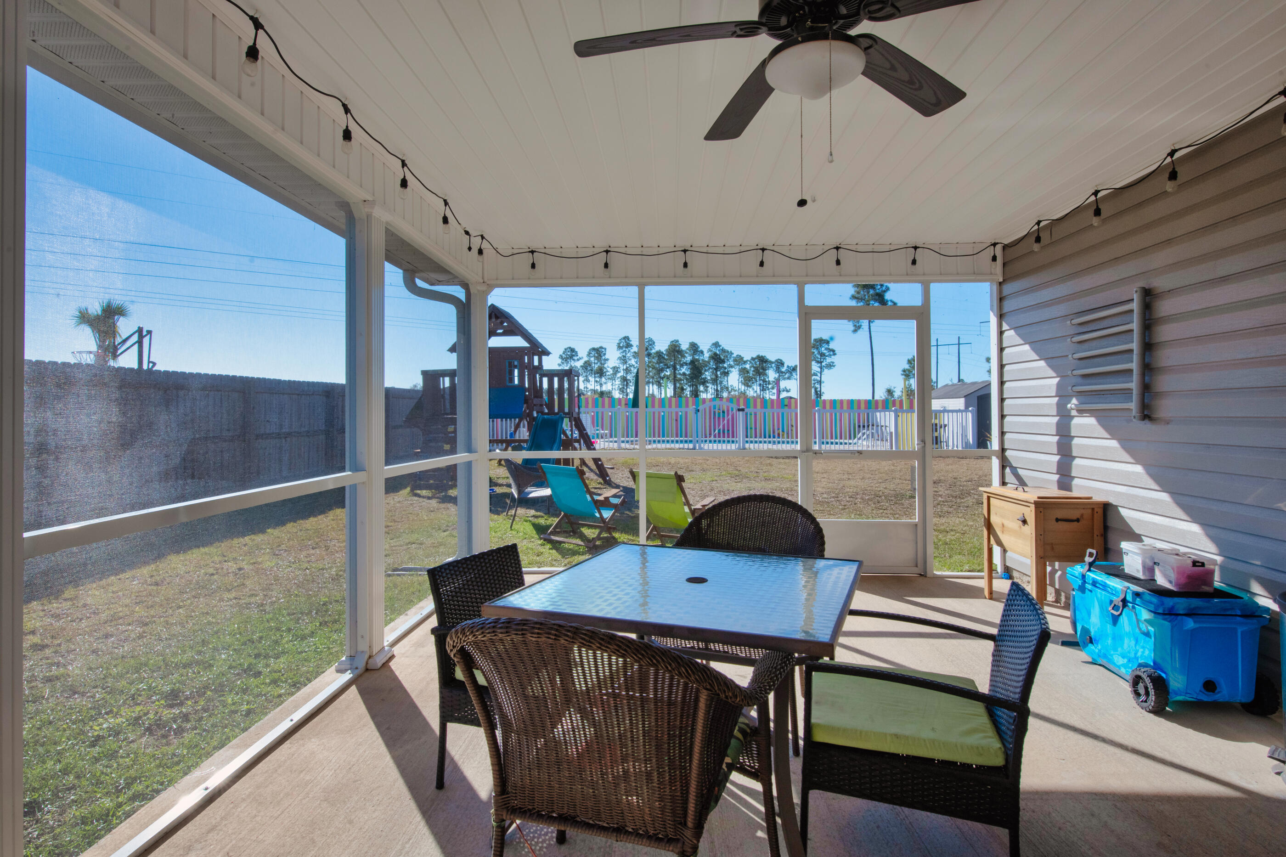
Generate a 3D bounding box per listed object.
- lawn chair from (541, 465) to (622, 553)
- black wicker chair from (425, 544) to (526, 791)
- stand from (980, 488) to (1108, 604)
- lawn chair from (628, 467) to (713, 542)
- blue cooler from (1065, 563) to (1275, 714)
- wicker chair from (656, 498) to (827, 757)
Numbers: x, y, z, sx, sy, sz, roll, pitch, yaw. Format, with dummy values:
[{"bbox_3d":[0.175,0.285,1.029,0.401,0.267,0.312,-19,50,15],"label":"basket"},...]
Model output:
[{"bbox_3d":[-0.630,0.796,7.050,0.640,0.800,0.860,1,2,39],"label":"lawn chair"},{"bbox_3d":[-0.340,0.834,2.215,0.580,0.750,0.530,1,1,24],"label":"black wicker chair"},{"bbox_3d":[2.502,0.780,4.051,0.430,0.765,0.640,0,1,3],"label":"stand"},{"bbox_3d":[0.325,0.801,6.780,0.640,0.800,0.860,1,2,34],"label":"lawn chair"},{"bbox_3d":[2.400,0.953,2.993,0.480,0.470,0.710,0,1,3],"label":"blue cooler"},{"bbox_3d":[0.420,0.754,2.722,0.600,0.885,0.620,0,1,20],"label":"wicker chair"}]

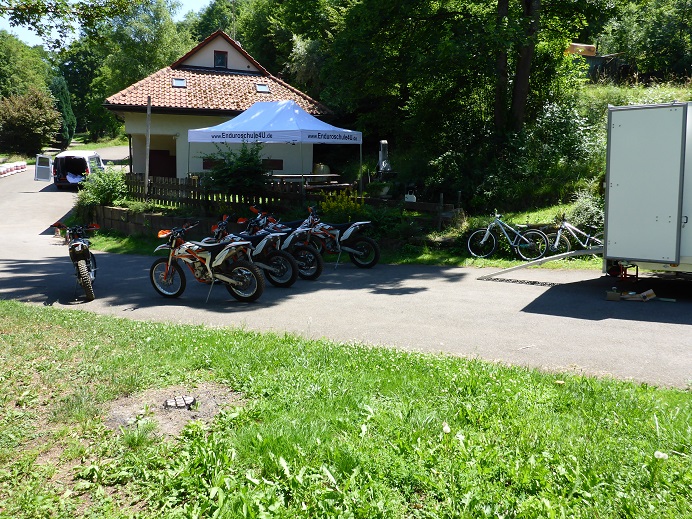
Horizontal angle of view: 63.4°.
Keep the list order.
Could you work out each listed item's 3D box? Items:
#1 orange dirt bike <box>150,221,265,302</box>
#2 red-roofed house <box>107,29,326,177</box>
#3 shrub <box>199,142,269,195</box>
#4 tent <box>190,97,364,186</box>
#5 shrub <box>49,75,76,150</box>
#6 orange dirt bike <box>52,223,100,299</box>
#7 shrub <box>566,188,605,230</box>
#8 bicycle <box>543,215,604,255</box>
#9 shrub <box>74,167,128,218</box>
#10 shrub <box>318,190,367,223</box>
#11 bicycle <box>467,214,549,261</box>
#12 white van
[{"bbox_3d":[-2.203,0.066,8.618,2.100,1.200,0.820,5,14,22],"label":"orange dirt bike"},{"bbox_3d":[-6.227,-7.245,26.589,8.958,6.224,9.500,-1,14,-18],"label":"red-roofed house"},{"bbox_3d":[-3.055,-2.403,15.200,1.800,1.600,1.600,2,12,0],"label":"shrub"},{"bbox_3d":[-2.219,-3.247,17.516,4.500,3.289,3.000,9,14,33],"label":"tent"},{"bbox_3d":[-27.352,-14.183,54.000,2.700,7.400,2.700,-4,13,-24],"label":"shrub"},{"bbox_3d":[-4.623,-0.029,9.523,0.840,1.180,2.080,-4,12,-22],"label":"orange dirt bike"},{"bbox_3d":[5.790,-1.179,13.200,1.150,1.050,1.000,2,12,0],"label":"shrub"},{"bbox_3d":[5.225,-0.457,12.294,1.740,1.060,0.620,1,12,3],"label":"bicycle"},{"bbox_3d":[-6.886,-1.851,15.700,1.420,1.500,1.400,-4,12,-22],"label":"shrub"},{"bbox_3d":[-0.082,-1.194,13.100,1.120,0.850,1.000,1,12,0],"label":"shrub"},{"bbox_3d":[3.300,-0.426,11.331,1.740,0.980,0.580,1,10,1],"label":"bicycle"},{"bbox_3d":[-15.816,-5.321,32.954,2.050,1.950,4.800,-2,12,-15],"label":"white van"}]

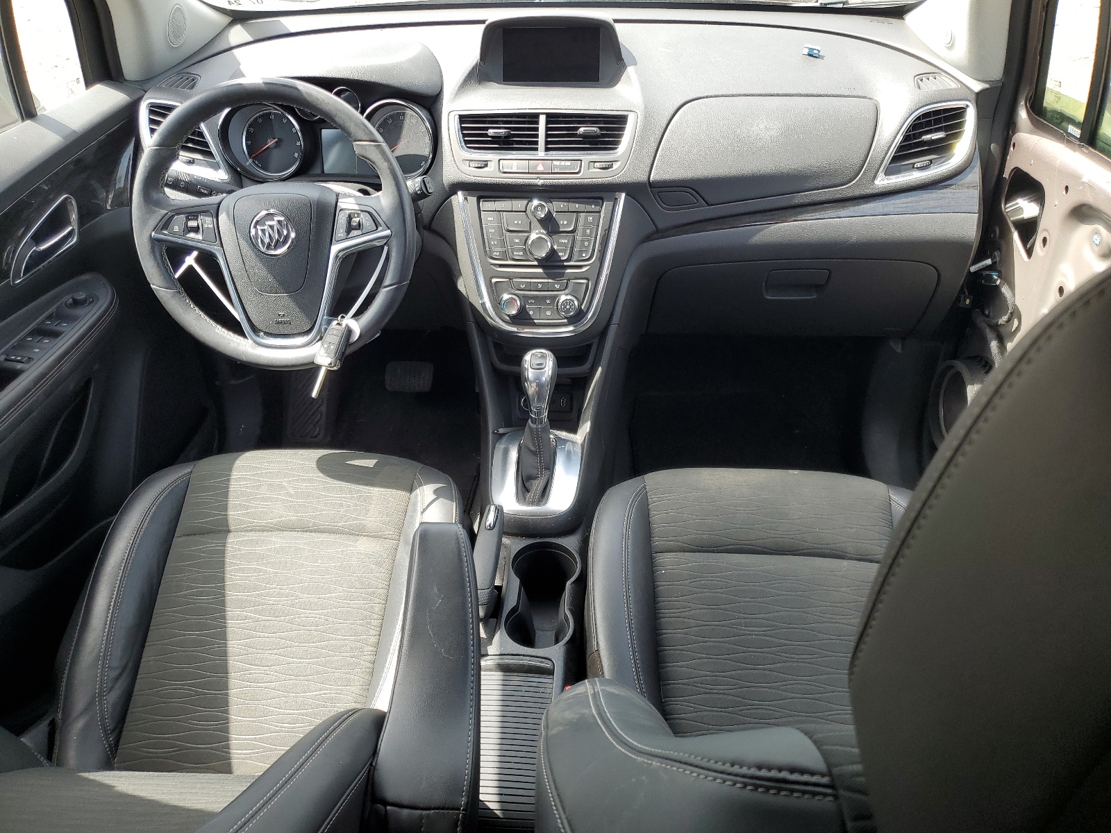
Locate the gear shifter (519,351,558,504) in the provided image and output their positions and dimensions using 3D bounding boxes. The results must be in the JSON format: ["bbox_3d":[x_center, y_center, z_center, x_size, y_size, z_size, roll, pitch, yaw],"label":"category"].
[{"bbox_3d":[-0.022,0.006,1.175,0.056,0.195,0.125,2,35,4],"label":"gear shifter"}]

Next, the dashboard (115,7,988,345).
[{"bbox_3d":[-0.002,-0.460,1.471,1.390,0.440,0.570,2,35,4],"label":"dashboard"}]

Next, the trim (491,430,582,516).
[{"bbox_3d":[-0.027,0.083,1.217,0.132,0.040,0.165,2,41,4],"label":"trim"}]

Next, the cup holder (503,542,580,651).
[{"bbox_3d":[-0.017,0.246,1.054,0.088,0.075,0.176,2,35,4],"label":"cup holder"}]

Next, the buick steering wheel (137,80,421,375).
[{"bbox_3d":[-0.365,-0.249,1.107,0.370,0.370,0.110,2,10,4],"label":"buick steering wheel"}]

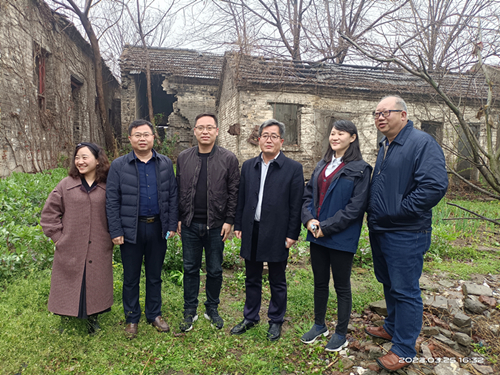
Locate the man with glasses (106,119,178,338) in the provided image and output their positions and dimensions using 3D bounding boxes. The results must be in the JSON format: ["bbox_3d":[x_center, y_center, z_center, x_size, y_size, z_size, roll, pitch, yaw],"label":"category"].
[{"bbox_3d":[-0.859,0.321,2.884,0.540,1.710,0.340,-2,4,-20],"label":"man with glasses"}]

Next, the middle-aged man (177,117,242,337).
[{"bbox_3d":[-0.342,0.279,2.976,0.520,1.750,0.320,-1,4,0],"label":"middle-aged man"}]

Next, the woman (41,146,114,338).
[{"bbox_3d":[-1.436,0.425,3.042,0.570,1.590,0.360,-3,4,-27],"label":"woman"}]

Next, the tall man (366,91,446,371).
[{"bbox_3d":[1.072,0.260,2.441,0.440,1.730,0.540,-3,5,-32],"label":"tall man"}]

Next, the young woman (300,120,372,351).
[{"bbox_3d":[0.643,0.332,2.685,0.480,1.650,0.380,3,5,40],"label":"young woman"}]

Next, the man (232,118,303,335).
[{"bbox_3d":[0.140,0.319,2.879,0.540,1.710,0.350,1,4,20],"label":"man"}]

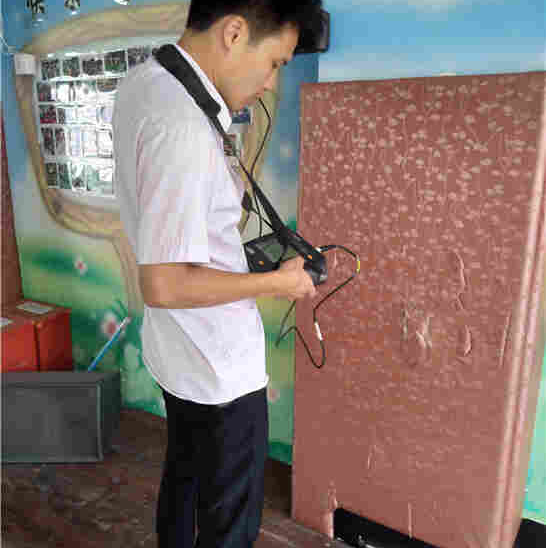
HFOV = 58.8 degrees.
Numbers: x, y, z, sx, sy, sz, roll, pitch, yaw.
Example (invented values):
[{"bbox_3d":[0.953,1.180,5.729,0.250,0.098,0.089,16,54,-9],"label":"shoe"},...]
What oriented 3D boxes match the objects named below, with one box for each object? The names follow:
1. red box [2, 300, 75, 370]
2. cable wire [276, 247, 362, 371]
[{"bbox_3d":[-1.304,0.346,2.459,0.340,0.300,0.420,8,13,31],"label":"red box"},{"bbox_3d":[0.095,0.075,1.034,0.178,0.264,0.100,1,11,0],"label":"cable wire"}]

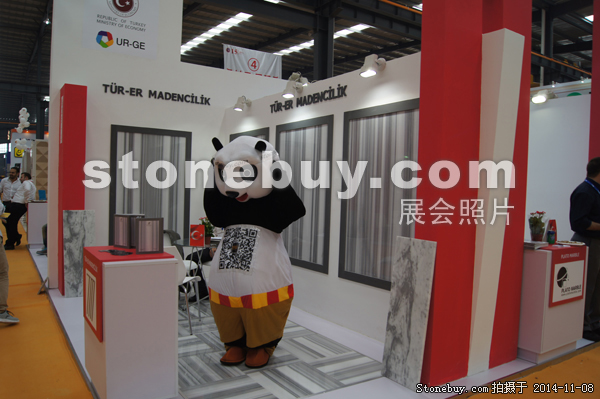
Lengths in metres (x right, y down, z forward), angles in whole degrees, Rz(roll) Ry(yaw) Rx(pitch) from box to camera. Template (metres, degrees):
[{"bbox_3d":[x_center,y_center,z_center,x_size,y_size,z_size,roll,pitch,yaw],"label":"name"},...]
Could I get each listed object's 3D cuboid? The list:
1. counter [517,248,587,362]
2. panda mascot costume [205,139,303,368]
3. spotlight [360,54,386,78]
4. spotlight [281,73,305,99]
[{"bbox_3d":[2.107,0.874,3.969,0.710,0.950,0.470,0,2,-34],"label":"counter"},{"bbox_3d":[-0.377,0.388,3.680,0.770,1.780,0.620,2,2,25],"label":"panda mascot costume"},{"bbox_3d":[0.659,-1.170,3.986,0.240,0.205,0.140,0,2,-34],"label":"spotlight"},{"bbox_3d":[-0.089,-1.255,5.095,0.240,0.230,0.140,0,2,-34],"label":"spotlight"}]

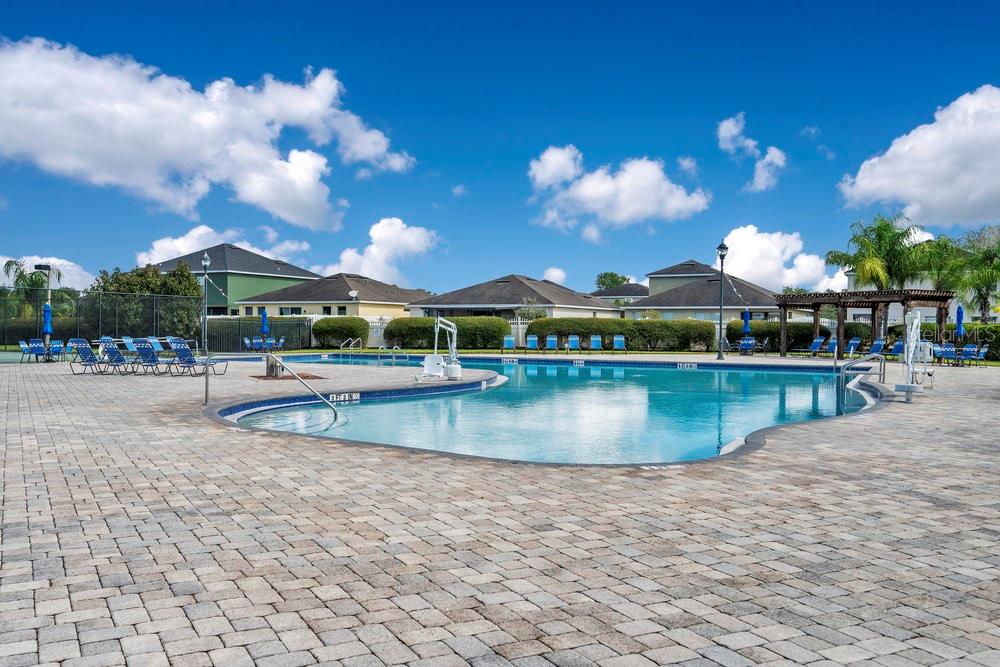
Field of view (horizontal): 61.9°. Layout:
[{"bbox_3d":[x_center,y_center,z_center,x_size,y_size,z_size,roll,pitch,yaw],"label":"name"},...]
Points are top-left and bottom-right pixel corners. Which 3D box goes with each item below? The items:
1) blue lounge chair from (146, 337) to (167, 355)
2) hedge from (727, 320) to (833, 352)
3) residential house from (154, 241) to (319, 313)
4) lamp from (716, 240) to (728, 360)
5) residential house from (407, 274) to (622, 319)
[{"bbox_3d":[-14.357,0.555,35.575,1.750,0.940,0.640,1,1,35],"label":"blue lounge chair"},{"bbox_3d":[16.634,0.156,49.601,6.100,1.800,1.800,0,0,4],"label":"hedge"},{"bbox_3d":[-25.183,-3.963,77.469,12.000,9.000,12.000,1,1,27],"label":"residential house"},{"bbox_3d":[8.945,-1.326,33.665,0.450,4.820,0.450,0,0,0],"label":"lamp"},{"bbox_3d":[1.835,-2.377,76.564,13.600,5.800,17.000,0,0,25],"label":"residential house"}]

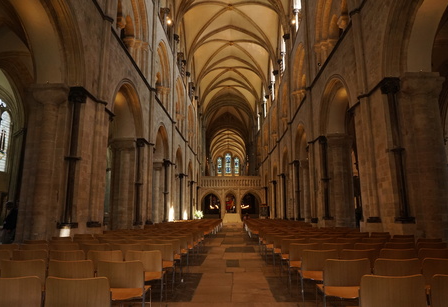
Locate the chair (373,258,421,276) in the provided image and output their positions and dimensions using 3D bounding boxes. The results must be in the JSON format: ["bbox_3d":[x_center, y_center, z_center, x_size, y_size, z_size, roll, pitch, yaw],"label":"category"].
[{"bbox_3d":[1.927,1.598,3.551,0.525,0.775,0.540,0,-12,0],"label":"chair"}]

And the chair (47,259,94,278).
[{"bbox_3d":[-1.666,1.627,3.520,0.500,0.800,0.530,-1,-11,1],"label":"chair"}]

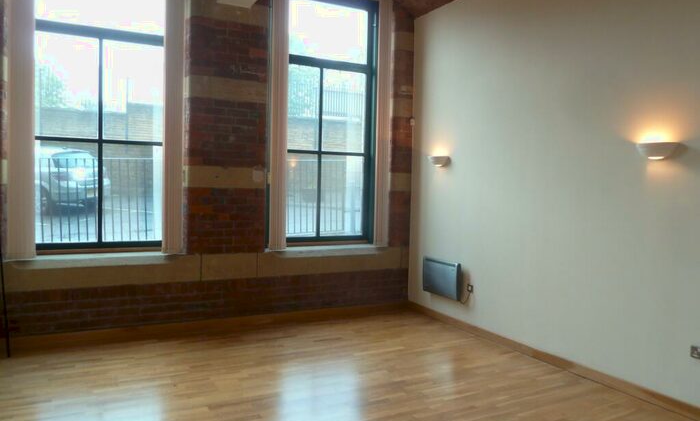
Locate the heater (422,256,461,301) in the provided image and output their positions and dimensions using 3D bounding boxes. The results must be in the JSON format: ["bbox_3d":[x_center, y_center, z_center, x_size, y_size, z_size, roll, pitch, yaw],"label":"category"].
[{"bbox_3d":[1.048,0.784,5.845,0.085,0.400,0.654,0,2,-26],"label":"heater"}]

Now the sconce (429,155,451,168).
[{"bbox_3d":[1.013,-0.564,5.882,0.132,0.129,0.308,0,2,-26],"label":"sconce"}]

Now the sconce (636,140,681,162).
[{"bbox_3d":[2.140,-0.420,3.569,0.132,0.124,0.308,0,2,-26],"label":"sconce"}]

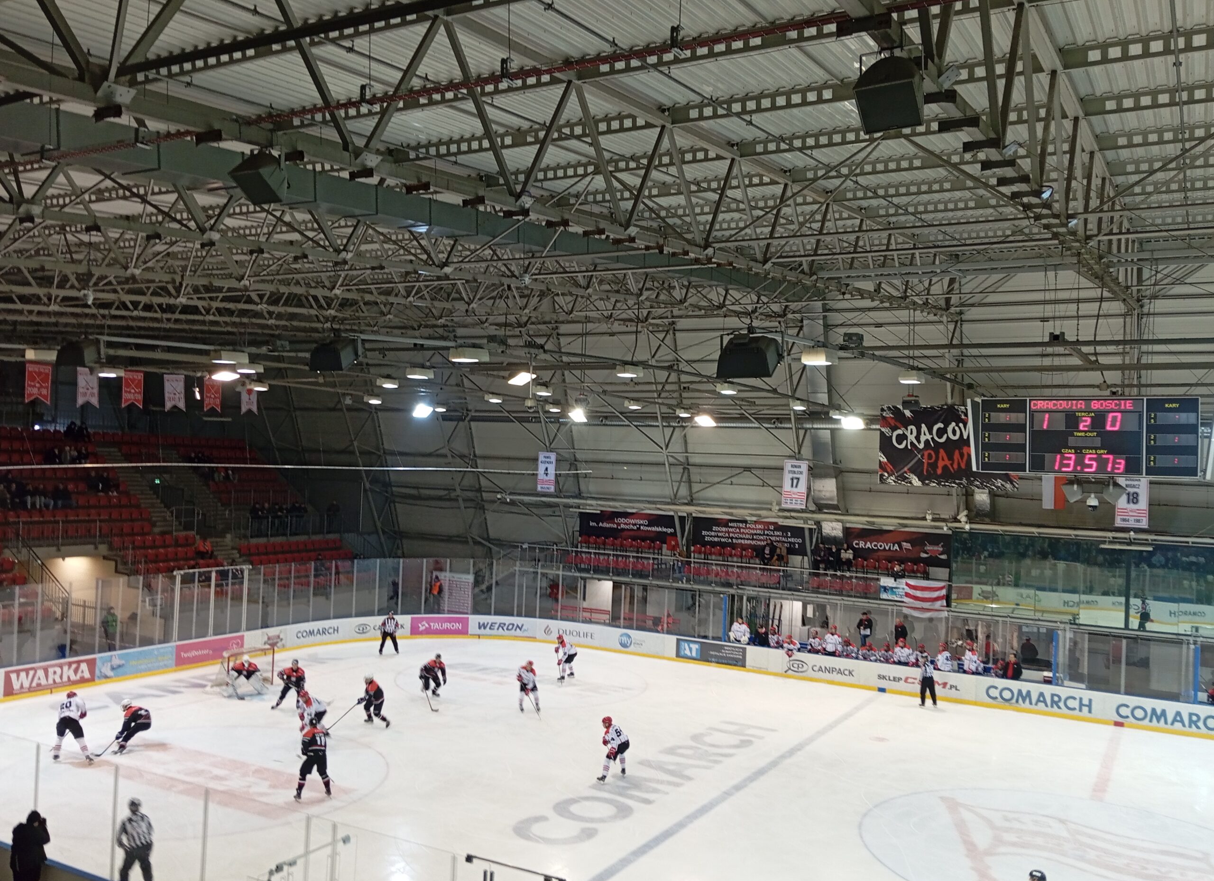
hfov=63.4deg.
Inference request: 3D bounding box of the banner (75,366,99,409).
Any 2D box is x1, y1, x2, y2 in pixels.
[{"bbox_3d":[-20.421,-2.069,38.643,0.040,1.630,0.890,1,-3,30],"label":"banner"}]

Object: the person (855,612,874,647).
[{"bbox_3d":[10.034,7.574,38.286,0.620,1.760,0.480,1,-3,35],"label":"person"}]

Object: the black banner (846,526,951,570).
[{"bbox_3d":[12.287,4.499,41.576,4.370,1.400,0.050,1,-3,30],"label":"black banner"}]

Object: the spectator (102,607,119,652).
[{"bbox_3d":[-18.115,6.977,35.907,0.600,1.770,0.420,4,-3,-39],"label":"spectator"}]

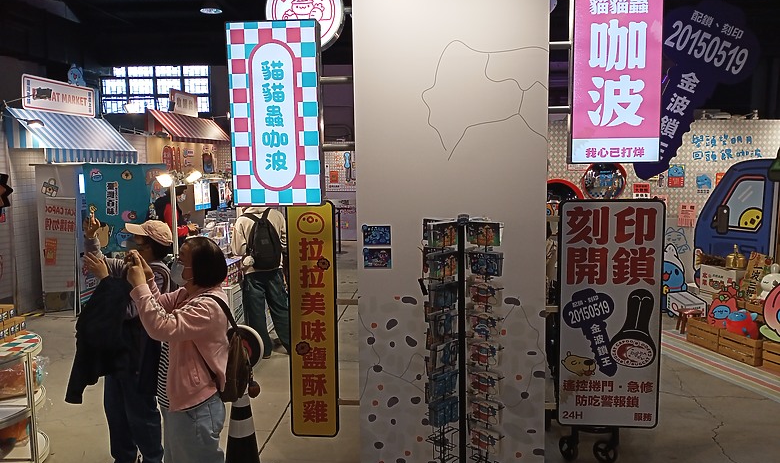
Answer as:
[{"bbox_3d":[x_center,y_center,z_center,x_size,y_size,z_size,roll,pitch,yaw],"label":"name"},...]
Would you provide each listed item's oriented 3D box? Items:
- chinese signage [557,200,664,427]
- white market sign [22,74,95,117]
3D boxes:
[{"bbox_3d":[1.161,0.441,3.351,0.514,1.208,0.080,0,6,4],"label":"chinese signage"},{"bbox_3d":[-4.270,-1.748,8.200,0.060,0.400,1.480,0,6,4],"label":"white market sign"}]

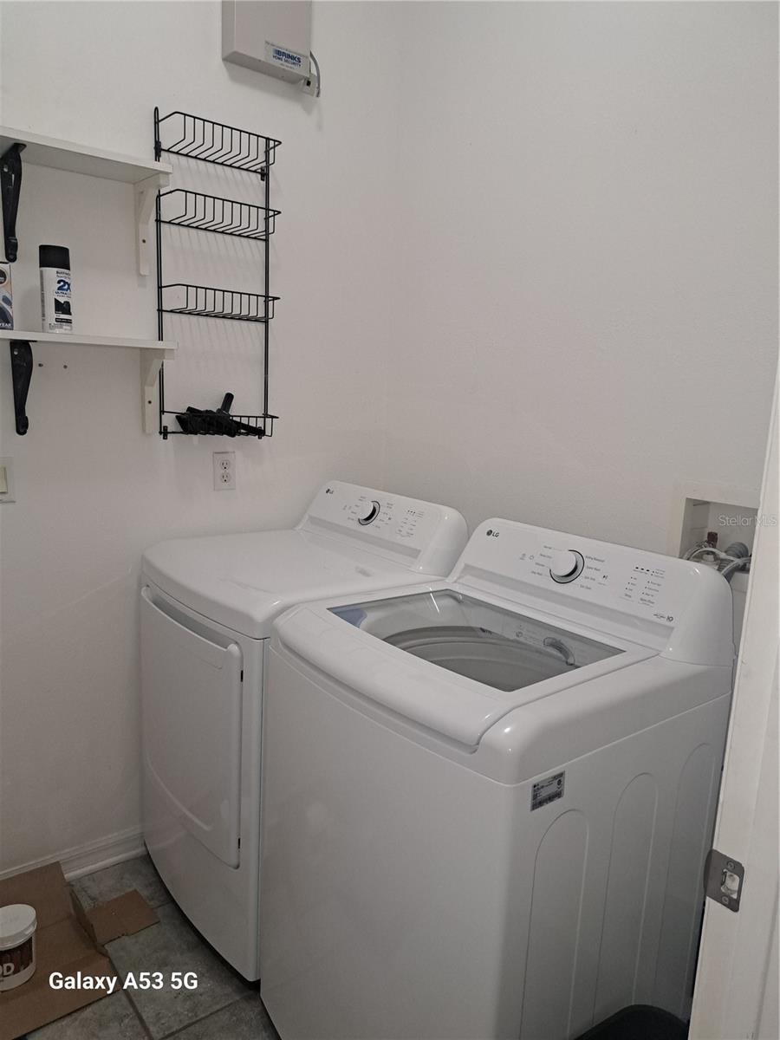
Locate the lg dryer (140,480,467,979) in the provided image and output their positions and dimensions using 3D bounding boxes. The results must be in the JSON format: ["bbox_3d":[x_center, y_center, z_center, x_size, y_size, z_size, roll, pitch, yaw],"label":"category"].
[{"bbox_3d":[-0.253,0.487,2.034,0.690,1.100,0.686,-5,12,-39],"label":"lg dryer"}]

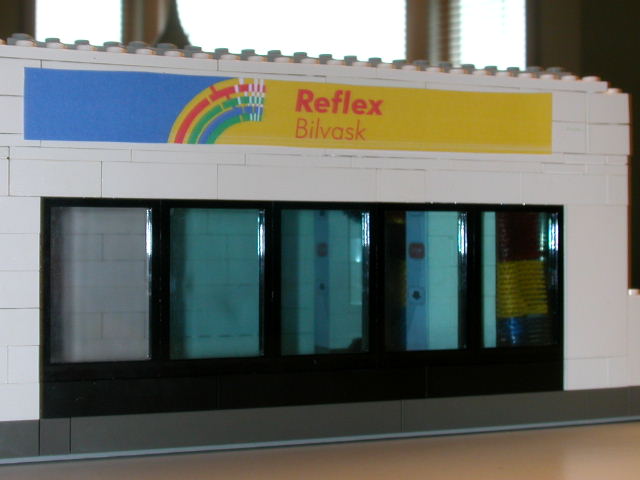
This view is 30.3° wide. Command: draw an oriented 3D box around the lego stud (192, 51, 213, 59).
[{"bbox_3d":[-0.033,-0.051,0.327,0.005,0.002,0.005,0,0,-22],"label":"lego stud"}]

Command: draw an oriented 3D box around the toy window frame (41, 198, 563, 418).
[{"bbox_3d":[0.000,0.018,0.340,0.160,0.058,0.008,0,0,-22],"label":"toy window frame"}]

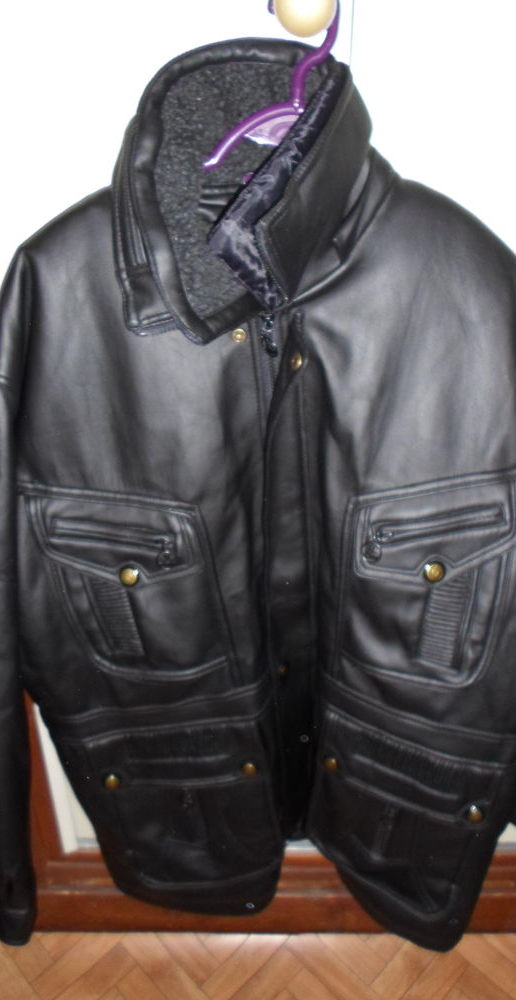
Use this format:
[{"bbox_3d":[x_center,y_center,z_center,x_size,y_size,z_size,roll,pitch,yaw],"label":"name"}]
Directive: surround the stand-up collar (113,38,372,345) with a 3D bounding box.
[{"bbox_3d":[-0.013,-0.227,0.530,0.190,0.195,0.165,3,29,5],"label":"stand-up collar"}]

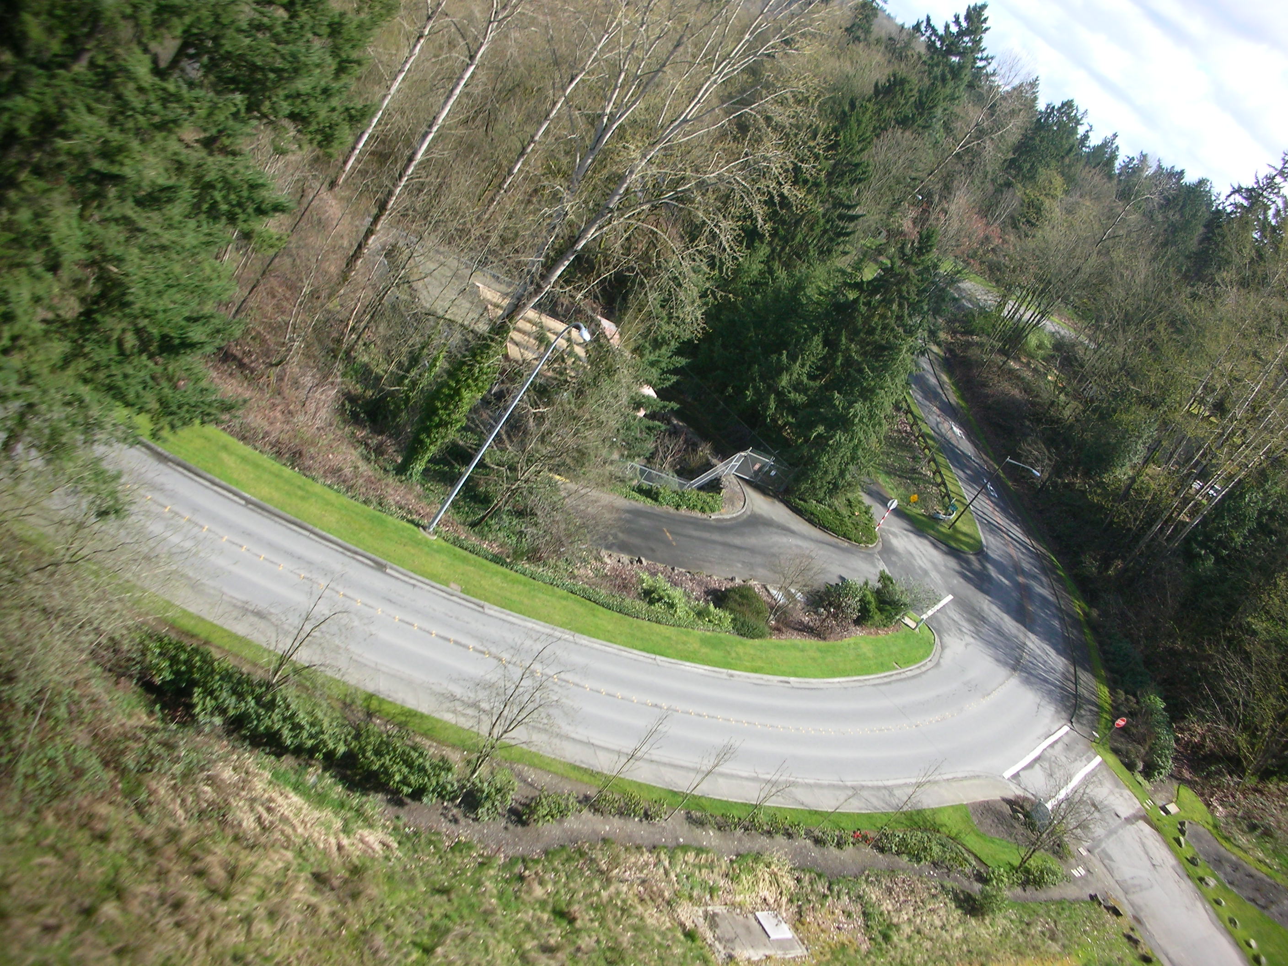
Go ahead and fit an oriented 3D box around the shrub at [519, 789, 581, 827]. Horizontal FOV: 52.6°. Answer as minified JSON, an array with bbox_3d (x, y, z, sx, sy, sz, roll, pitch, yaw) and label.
[{"bbox_3d":[-3.054,10.716,42.967,1.800,1.150,1.450,22,24,-33],"label":"shrub"}]

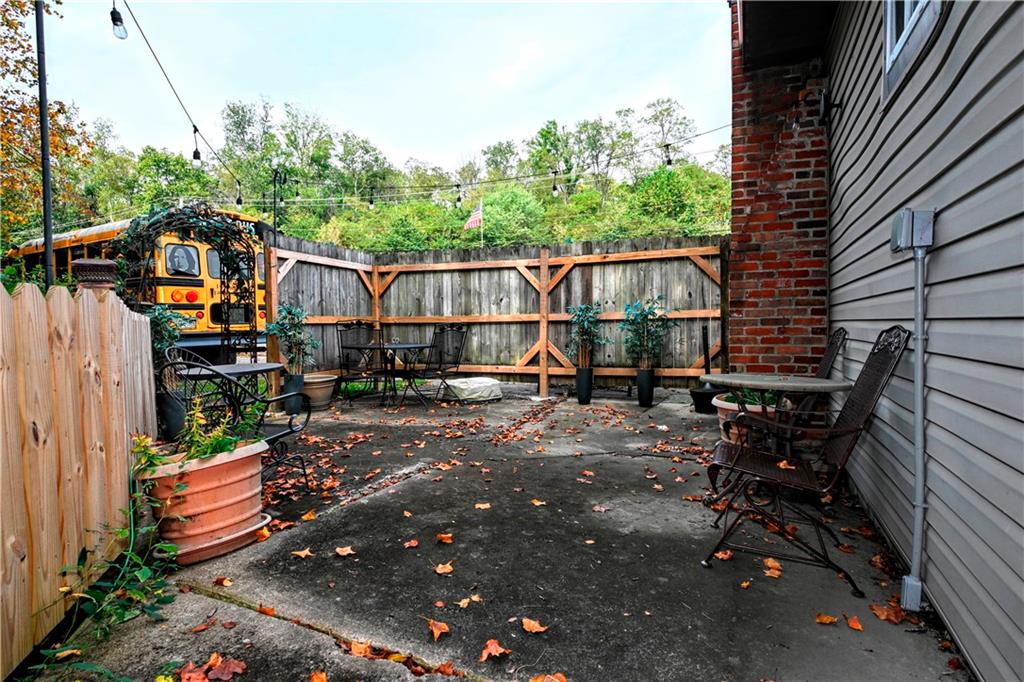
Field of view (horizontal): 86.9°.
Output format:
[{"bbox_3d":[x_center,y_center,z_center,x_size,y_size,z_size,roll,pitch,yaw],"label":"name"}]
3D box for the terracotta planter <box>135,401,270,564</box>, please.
[{"bbox_3d":[-1.418,0.582,2.544,0.560,0.650,0.560,-2,3,-30],"label":"terracotta planter"}]

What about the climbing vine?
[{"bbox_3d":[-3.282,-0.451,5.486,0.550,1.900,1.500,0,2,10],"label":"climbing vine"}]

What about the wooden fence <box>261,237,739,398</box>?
[{"bbox_3d":[-0.158,-0.215,6.417,5.000,1.980,1.900,1,2,21],"label":"wooden fence"}]

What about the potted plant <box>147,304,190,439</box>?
[{"bbox_3d":[-2.969,0.263,4.733,0.500,1.180,0.500,-2,3,-30],"label":"potted plant"}]

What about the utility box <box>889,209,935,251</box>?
[{"bbox_3d":[1.321,-0.369,1.772,0.105,0.145,0.085,1,2,24],"label":"utility box"}]

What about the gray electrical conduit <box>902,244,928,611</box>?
[{"bbox_3d":[1.359,0.293,1.822,0.055,1.216,0.055,1,2,24],"label":"gray electrical conduit"}]

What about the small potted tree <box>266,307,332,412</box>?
[{"bbox_3d":[-2.379,0.199,5.912,0.570,1.220,0.570,-2,3,-30],"label":"small potted tree"}]

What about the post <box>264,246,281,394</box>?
[{"bbox_3d":[-2.791,-0.149,6.298,0.098,1.900,0.098,-1,2,-21],"label":"post"}]

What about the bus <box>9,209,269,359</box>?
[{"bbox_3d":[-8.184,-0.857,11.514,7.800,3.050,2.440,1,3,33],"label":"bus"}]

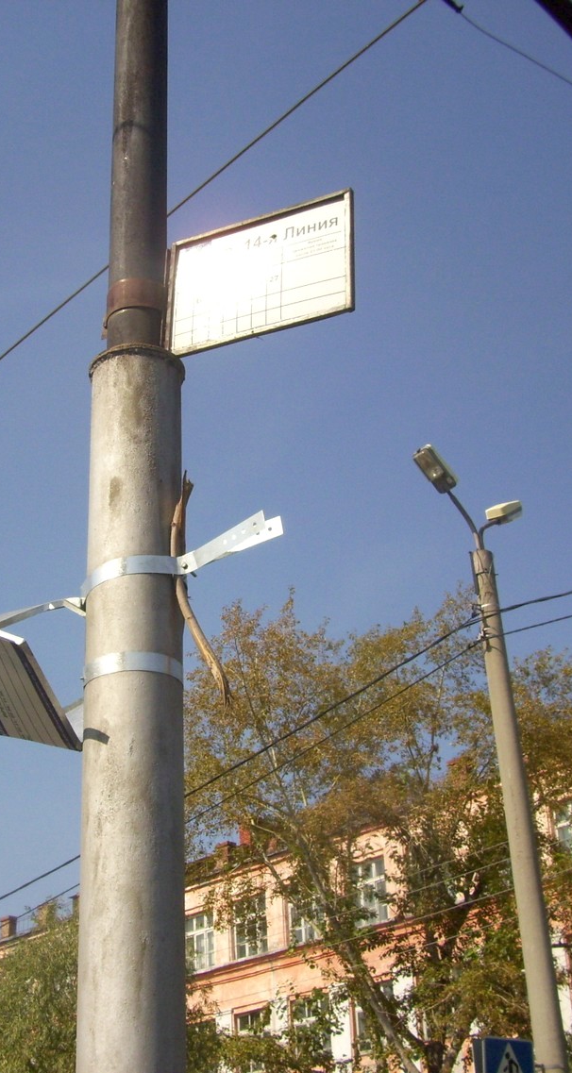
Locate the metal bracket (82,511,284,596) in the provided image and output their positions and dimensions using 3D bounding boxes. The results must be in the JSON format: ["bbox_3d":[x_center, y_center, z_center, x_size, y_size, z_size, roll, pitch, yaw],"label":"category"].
[{"bbox_3d":[-0.285,0.083,3.897,0.675,0.085,0.285,-23,-35,34],"label":"metal bracket"}]

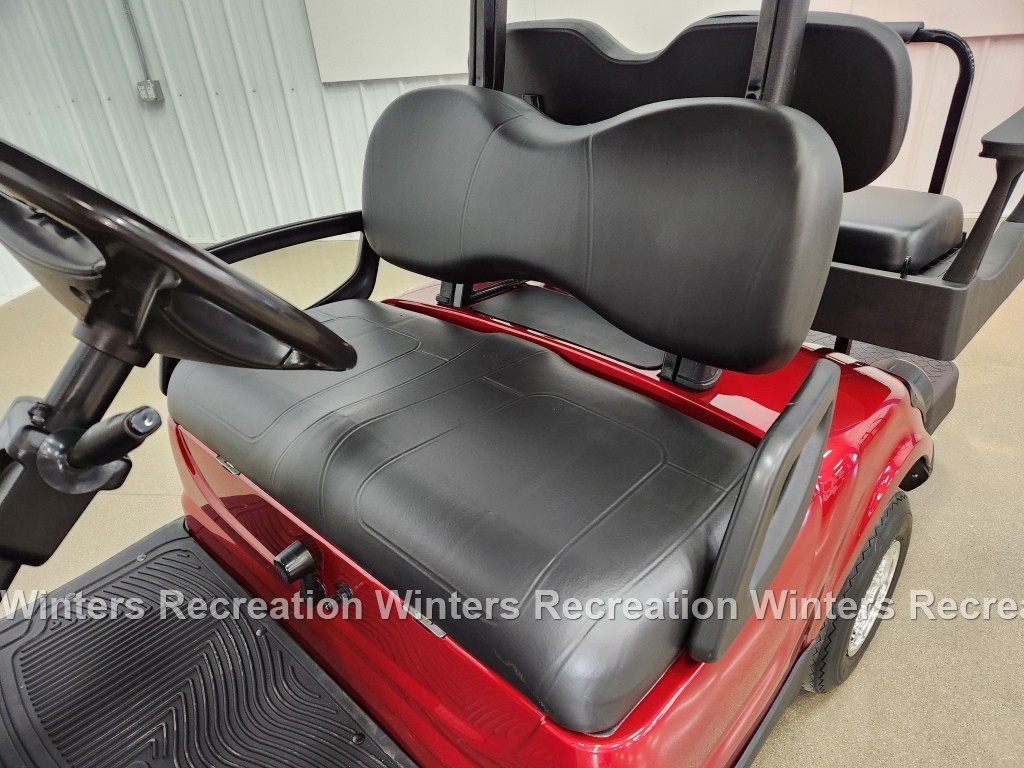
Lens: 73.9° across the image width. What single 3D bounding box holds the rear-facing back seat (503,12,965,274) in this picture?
[{"bbox_3d":[0.382,-0.573,1.477,1.019,0.416,0.468,22,39,39],"label":"rear-facing back seat"}]

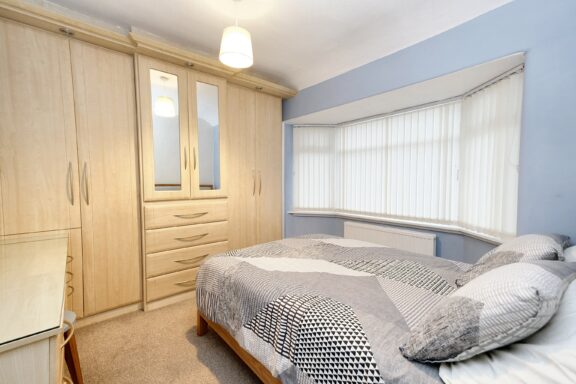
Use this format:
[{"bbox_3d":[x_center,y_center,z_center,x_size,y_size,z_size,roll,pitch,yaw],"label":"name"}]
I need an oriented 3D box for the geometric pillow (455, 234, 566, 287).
[{"bbox_3d":[1.323,0.392,1.402,0.670,0.180,0.470,-3,-26,-43],"label":"geometric pillow"}]

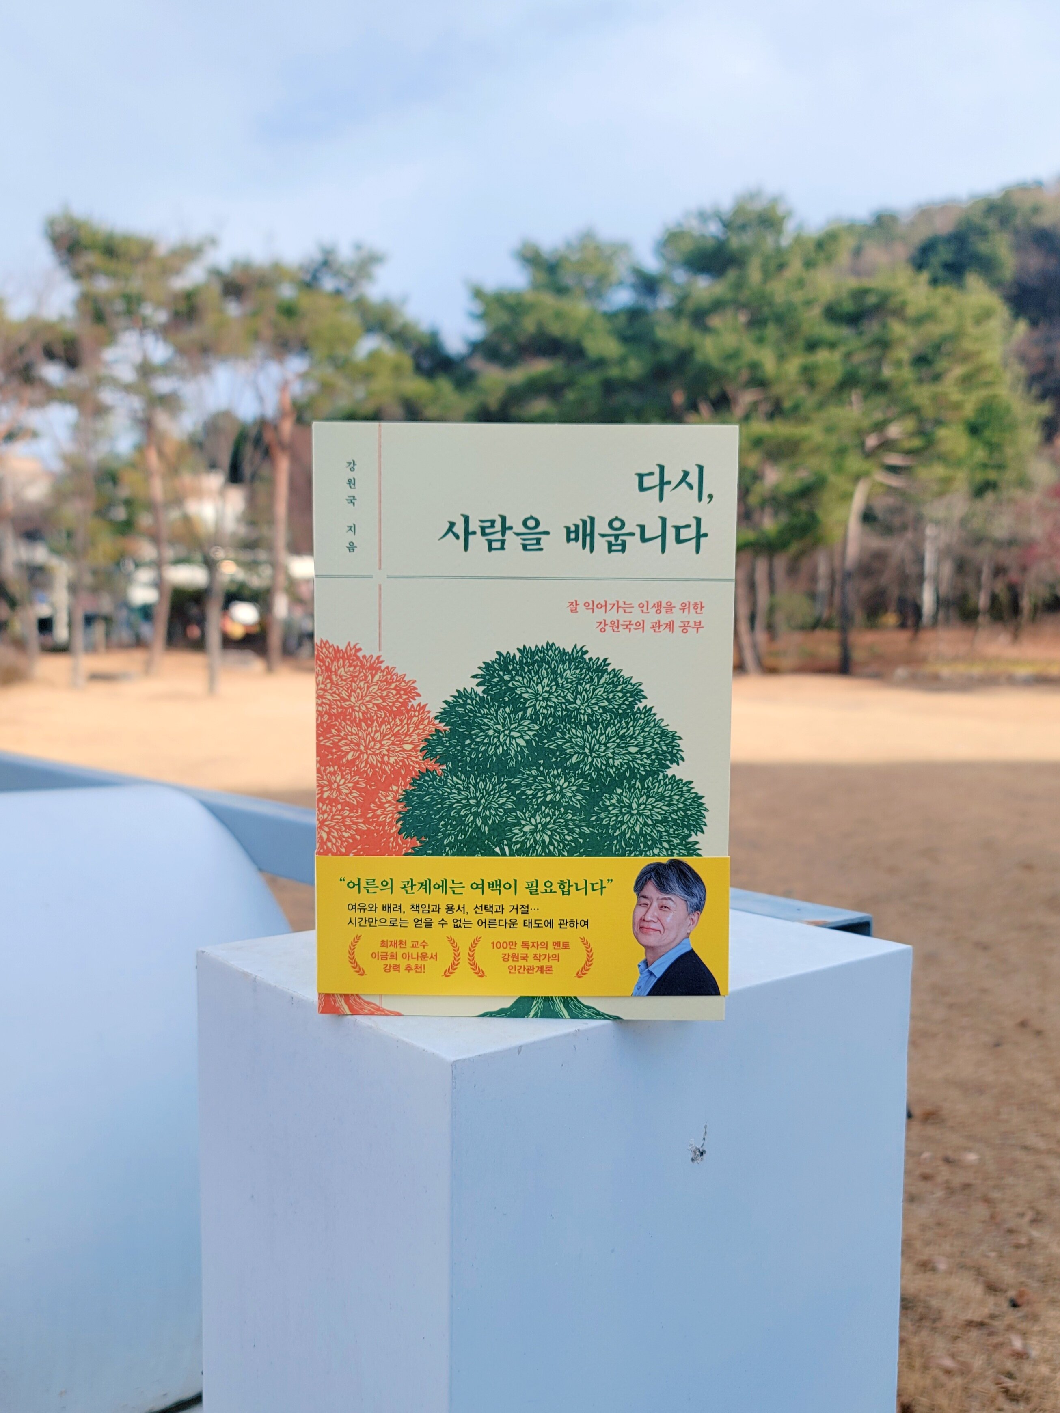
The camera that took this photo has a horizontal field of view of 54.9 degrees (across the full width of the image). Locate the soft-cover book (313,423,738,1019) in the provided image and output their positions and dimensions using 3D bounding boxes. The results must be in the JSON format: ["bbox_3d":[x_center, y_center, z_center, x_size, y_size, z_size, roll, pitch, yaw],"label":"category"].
[{"bbox_3d":[-0.002,0.006,0.365,0.145,0.208,0.020,1,4,1],"label":"soft-cover book"}]

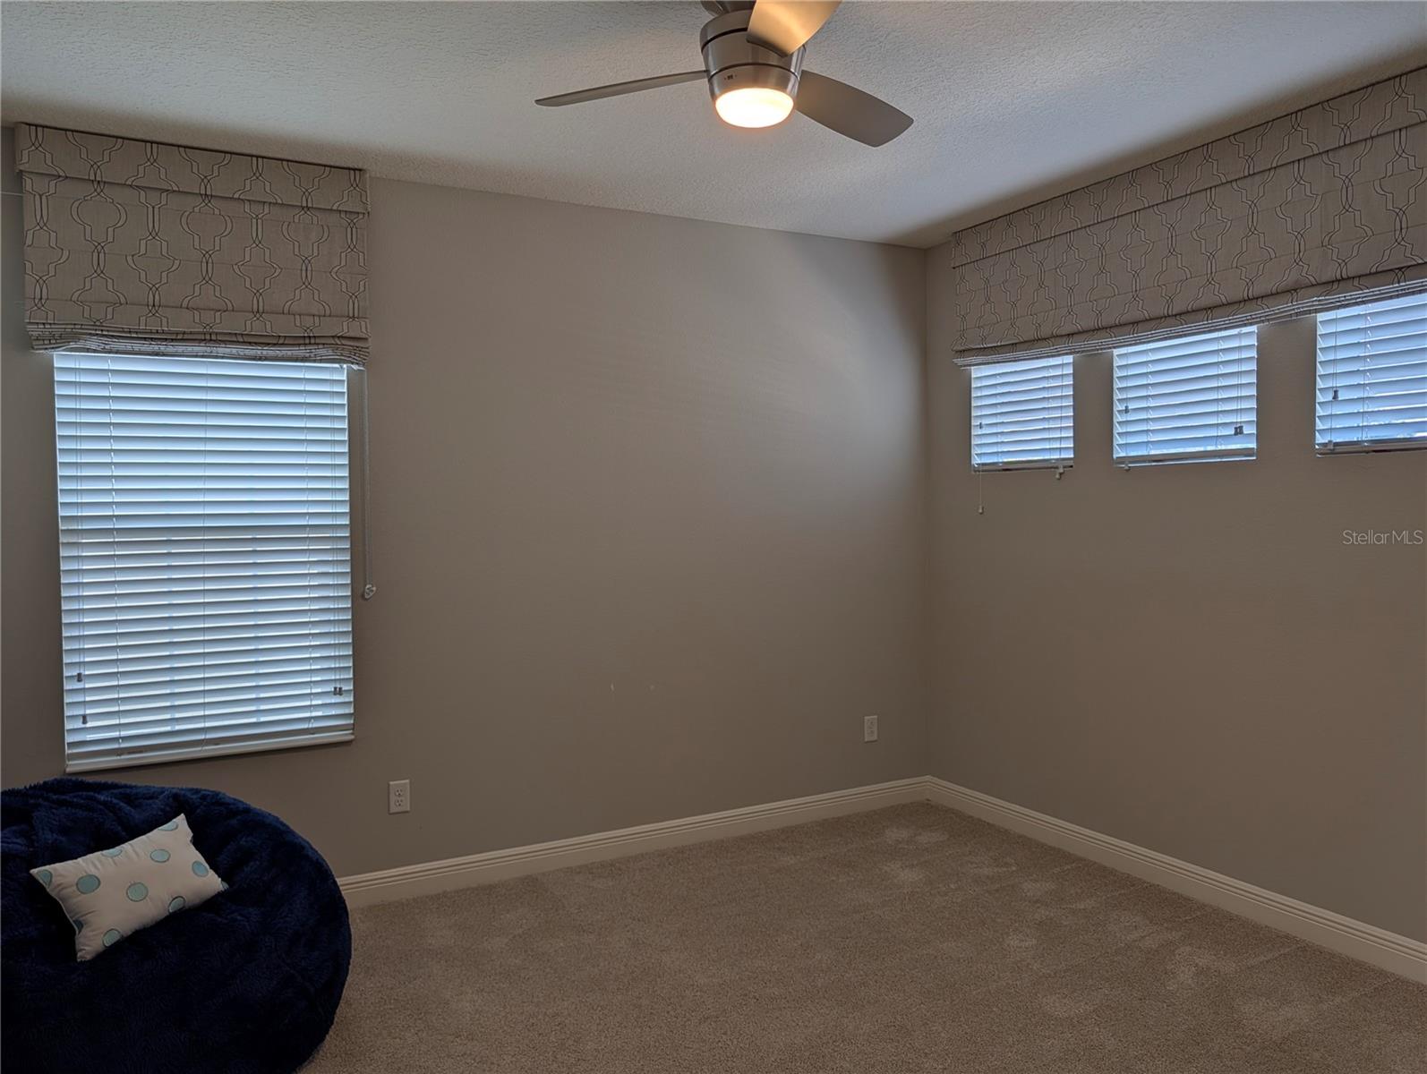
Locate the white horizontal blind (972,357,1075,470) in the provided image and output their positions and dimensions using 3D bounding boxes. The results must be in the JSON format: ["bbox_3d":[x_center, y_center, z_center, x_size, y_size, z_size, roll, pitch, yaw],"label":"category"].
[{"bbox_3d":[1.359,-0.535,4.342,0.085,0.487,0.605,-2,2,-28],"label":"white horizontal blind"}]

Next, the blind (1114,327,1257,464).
[{"bbox_3d":[1.730,-0.507,3.633,0.065,0.458,0.585,-2,2,-28],"label":"blind"}]

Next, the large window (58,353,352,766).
[{"bbox_3d":[-1.737,0.057,3.445,0.897,1.393,0.095,-2,2,-28],"label":"large window"}]

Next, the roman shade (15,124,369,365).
[{"bbox_3d":[-1.711,-0.946,3.350,1.036,0.697,0.090,-2,2,-28],"label":"roman shade"}]

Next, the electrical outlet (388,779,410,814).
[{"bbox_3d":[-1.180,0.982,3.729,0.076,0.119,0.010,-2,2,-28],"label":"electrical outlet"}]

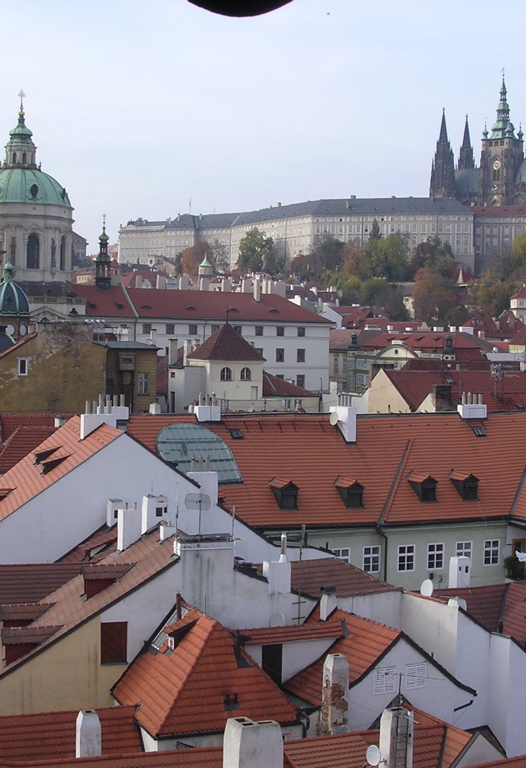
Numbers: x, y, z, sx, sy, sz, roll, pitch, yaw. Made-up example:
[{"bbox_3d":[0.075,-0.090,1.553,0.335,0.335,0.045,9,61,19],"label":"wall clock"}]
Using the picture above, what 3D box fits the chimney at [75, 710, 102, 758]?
[{"bbox_3d":[-7.035,14.303,48.782,0.850,2.300,0.950,1,2,-18],"label":"chimney"}]

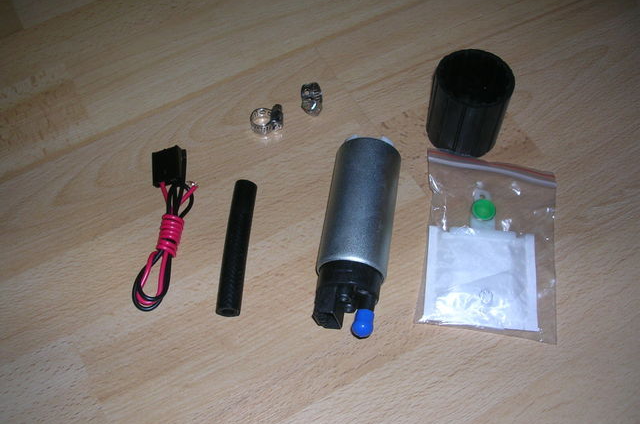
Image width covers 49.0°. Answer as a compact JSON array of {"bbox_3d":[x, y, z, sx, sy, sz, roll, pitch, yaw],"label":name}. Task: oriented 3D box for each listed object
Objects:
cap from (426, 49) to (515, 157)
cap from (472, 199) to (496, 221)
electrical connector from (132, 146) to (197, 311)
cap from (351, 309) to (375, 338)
[{"bbox_3d":[0.093,-0.067,0.440,0.047,0.048,0.047,0,58,1],"label":"cap"},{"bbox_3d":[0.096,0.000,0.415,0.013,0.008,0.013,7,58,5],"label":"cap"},{"bbox_3d":[-0.092,0.007,0.417,0.030,0.013,0.108,2,58,2],"label":"electrical connector"},{"bbox_3d":[0.023,0.060,0.372,0.011,0.011,0.013,7,58,6],"label":"cap"}]

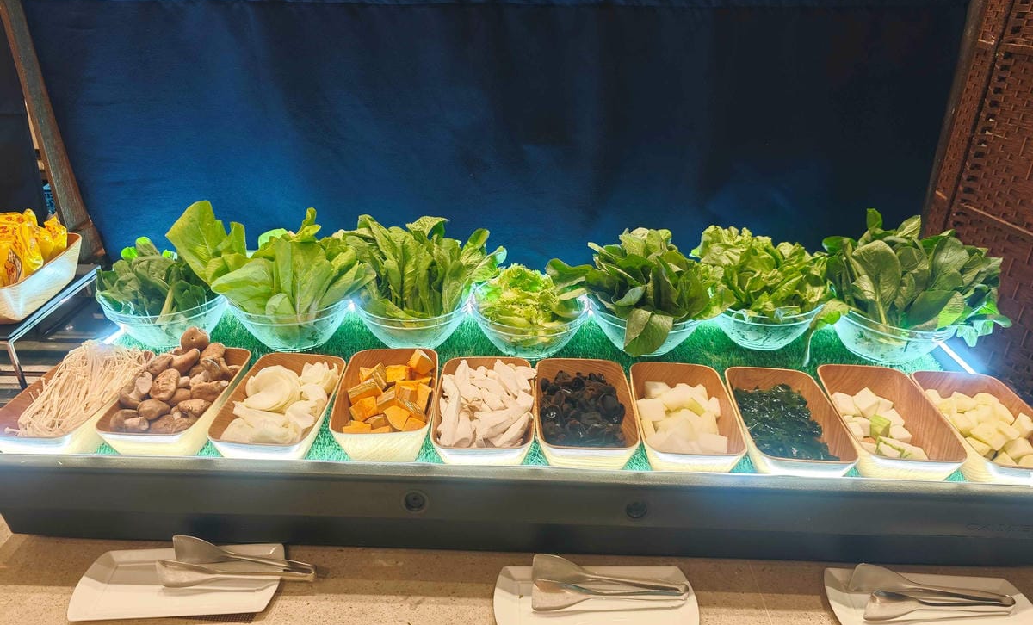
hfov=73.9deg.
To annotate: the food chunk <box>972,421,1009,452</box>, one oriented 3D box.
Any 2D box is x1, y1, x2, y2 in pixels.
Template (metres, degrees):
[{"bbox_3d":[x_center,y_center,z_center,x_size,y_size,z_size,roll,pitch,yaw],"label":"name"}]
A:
[{"bbox_3d":[0.748,0.195,1.085,0.041,0.030,0.039,-11,27,-23],"label":"food chunk"}]

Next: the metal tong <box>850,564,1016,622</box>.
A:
[{"bbox_3d":[0.601,0.407,0.980,0.223,0.055,0.053,2,28,2],"label":"metal tong"}]

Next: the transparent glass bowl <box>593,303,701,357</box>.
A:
[{"bbox_3d":[0.255,0.029,1.371,0.231,0.104,0.231,2,25,2],"label":"transparent glass bowl"}]

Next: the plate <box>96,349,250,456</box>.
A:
[{"bbox_3d":[-0.541,0.151,1.124,0.153,0.069,0.265,2,25,3],"label":"plate"}]

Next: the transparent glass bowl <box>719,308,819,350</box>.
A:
[{"bbox_3d":[0.490,0.016,1.403,0.231,0.104,0.231,2,25,2],"label":"transparent glass bowl"}]

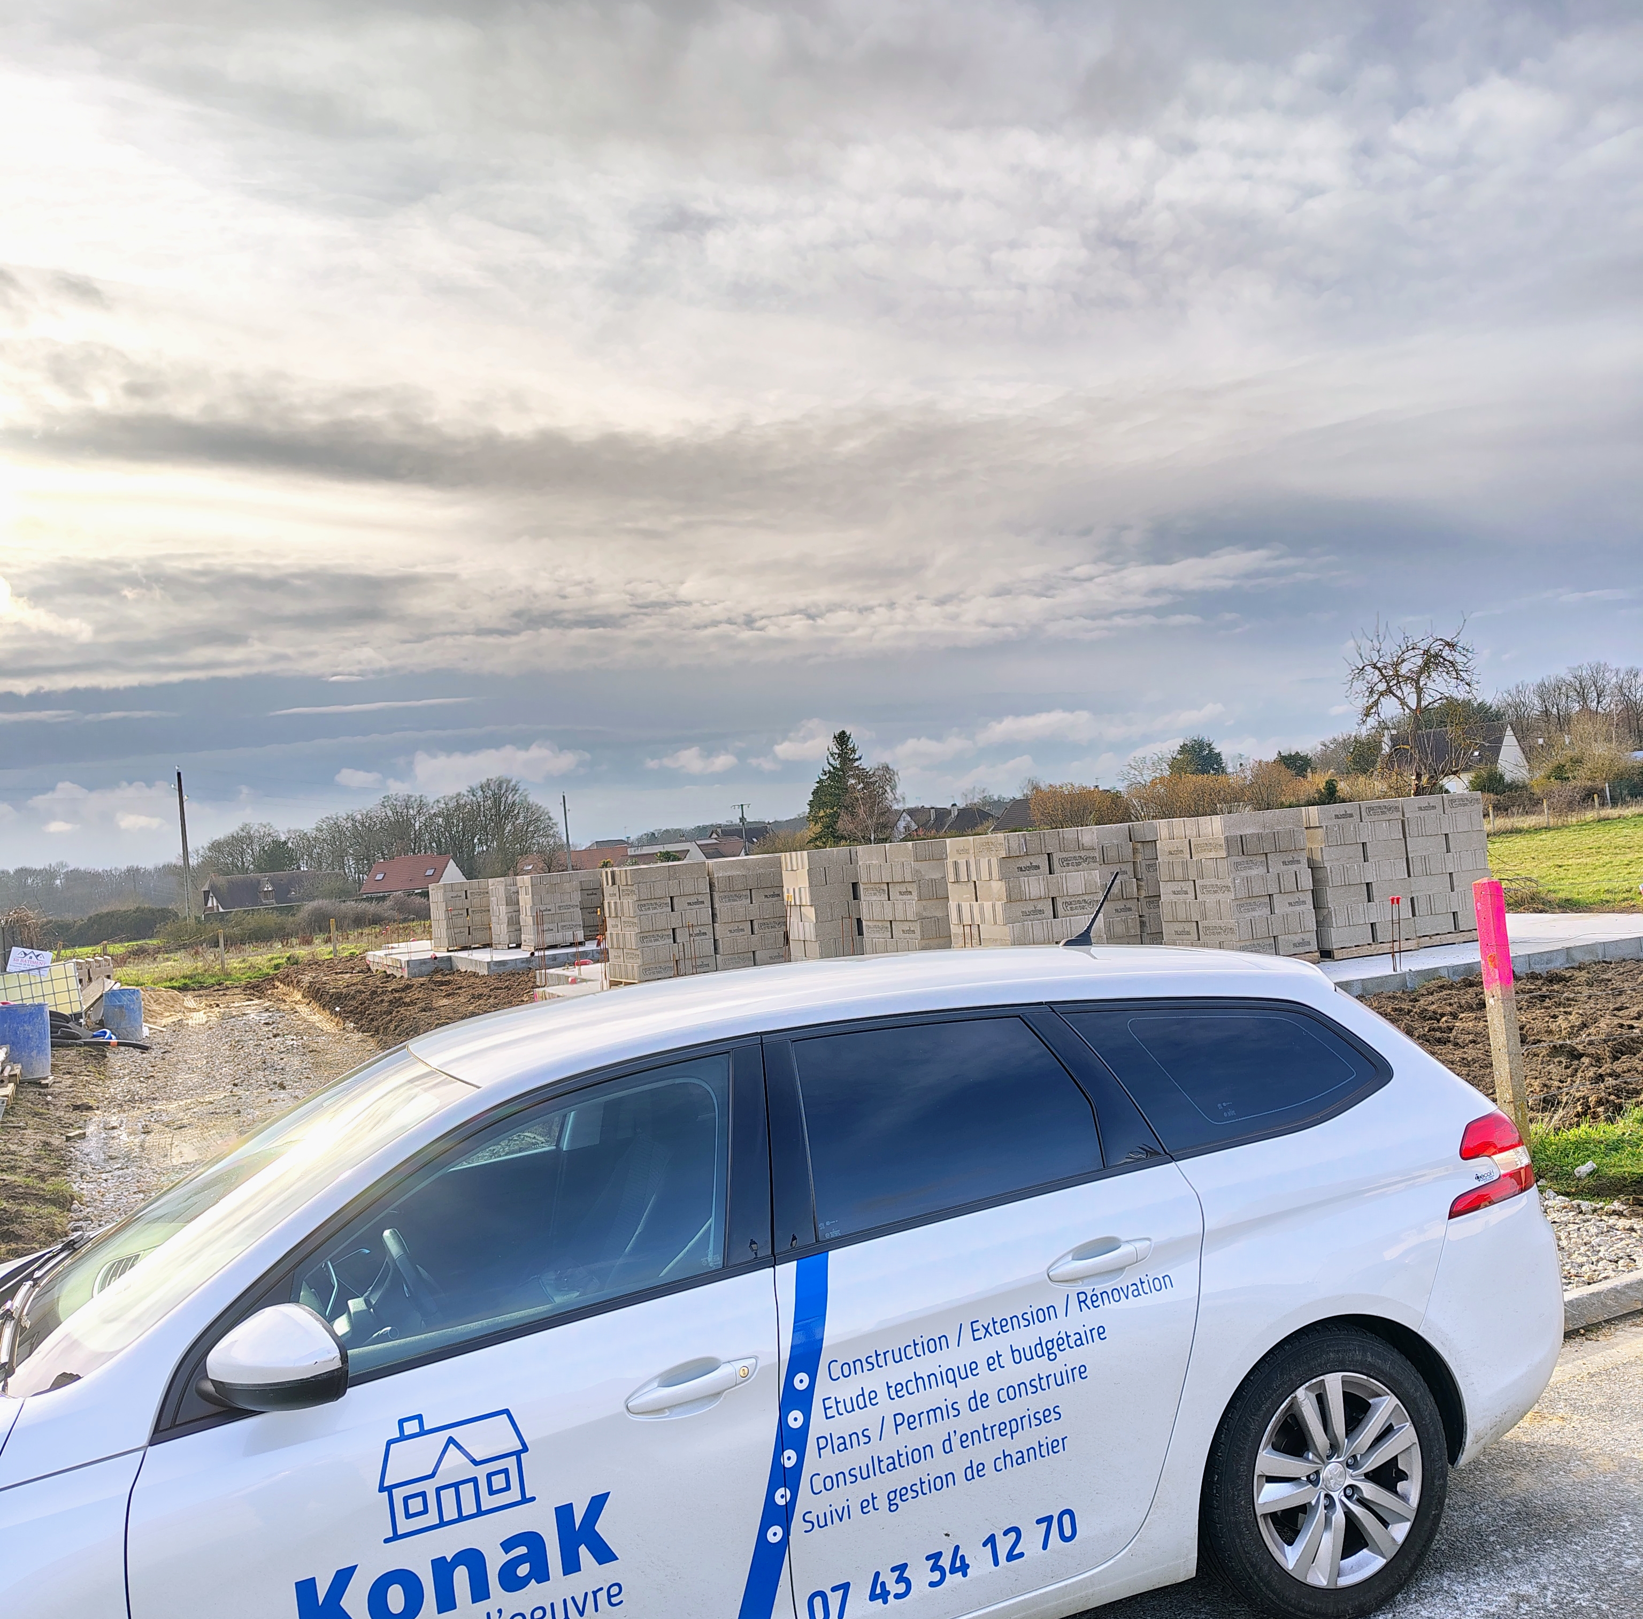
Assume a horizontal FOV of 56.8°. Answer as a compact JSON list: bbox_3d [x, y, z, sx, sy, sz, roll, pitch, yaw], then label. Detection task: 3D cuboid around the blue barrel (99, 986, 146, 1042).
[{"bbox_3d":[-10.244,3.010,22.300,0.575,0.780,0.575,-4,-2,0],"label":"blue barrel"}]

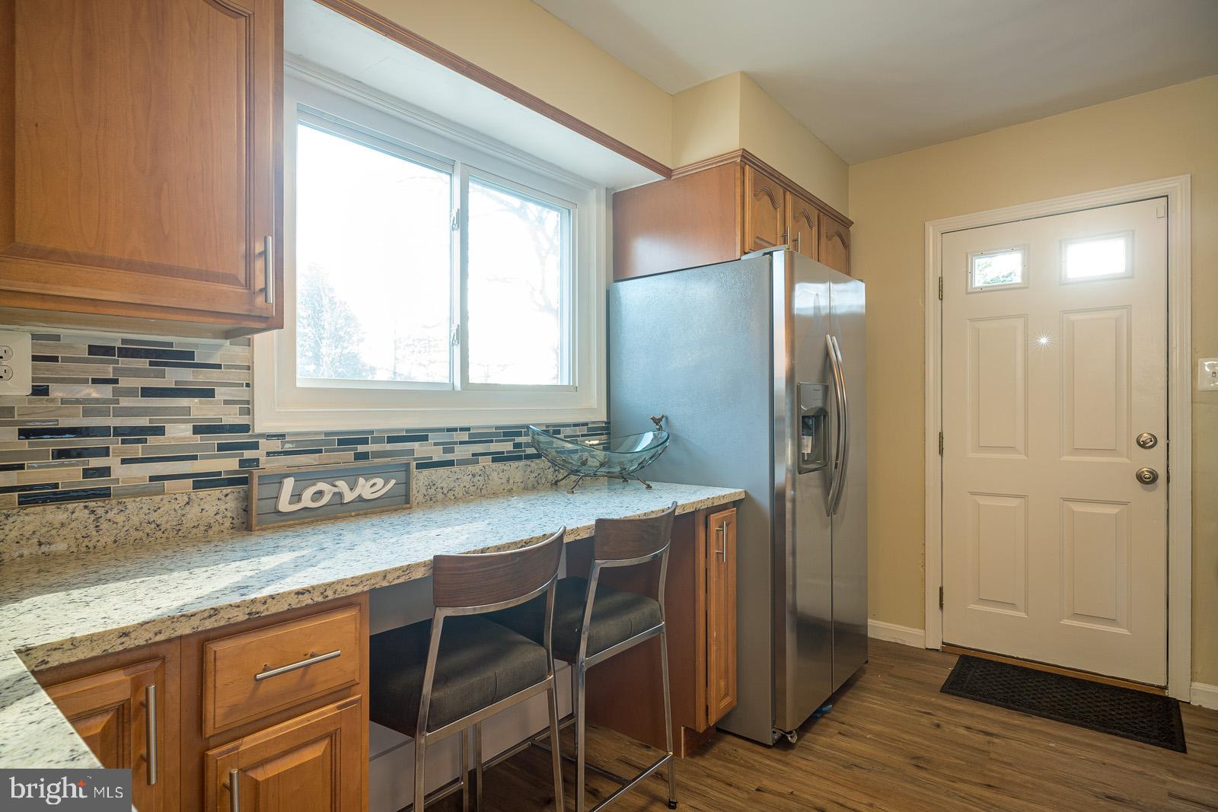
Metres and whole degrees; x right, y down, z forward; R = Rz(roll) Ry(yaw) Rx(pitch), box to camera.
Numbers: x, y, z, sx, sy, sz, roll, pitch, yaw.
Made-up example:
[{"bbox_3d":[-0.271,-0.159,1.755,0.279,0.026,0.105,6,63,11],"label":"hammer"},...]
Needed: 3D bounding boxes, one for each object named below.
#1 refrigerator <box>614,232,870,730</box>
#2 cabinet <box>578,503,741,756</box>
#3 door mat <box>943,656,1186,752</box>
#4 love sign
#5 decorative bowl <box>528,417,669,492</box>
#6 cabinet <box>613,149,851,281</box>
[{"bbox_3d":[0.606,0.326,2.666,0.840,1.775,0.833,0,0,41],"label":"refrigerator"},{"bbox_3d":[0.173,0.779,2.317,0.618,0.868,0.233,0,0,41],"label":"cabinet"},{"bbox_3d":[1.862,1.207,2.554,0.765,0.012,0.500,0,0,37],"label":"door mat"},{"bbox_3d":[-0.732,0.231,1.644,0.036,0.147,0.427,0,0,41],"label":"love sign"},{"bbox_3d":[-0.025,0.172,2.285,0.555,0.265,0.290,0,0,-20],"label":"decorative bowl"},{"bbox_3d":[0.632,-0.736,2.864,0.640,0.387,1.195,0,0,41],"label":"cabinet"}]

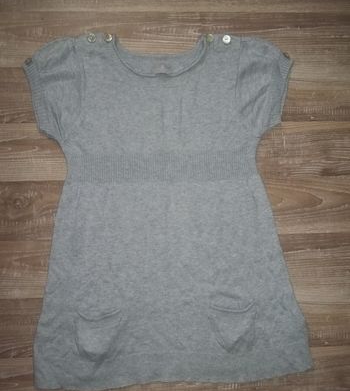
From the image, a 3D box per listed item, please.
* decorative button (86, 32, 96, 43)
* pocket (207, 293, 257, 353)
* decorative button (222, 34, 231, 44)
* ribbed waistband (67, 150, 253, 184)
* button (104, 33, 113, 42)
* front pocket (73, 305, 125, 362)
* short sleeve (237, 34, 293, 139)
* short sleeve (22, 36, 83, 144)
[{"bbox_3d":[-0.130,-0.244,0.671,0.013,0.004,0.013,0,87,-3],"label":"decorative button"},{"bbox_3d":[0.087,0.196,0.662,0.075,0.014,0.086,-4,87,-3],"label":"pocket"},{"bbox_3d":[0.082,-0.246,0.682,0.013,0.004,0.013,0,87,-3],"label":"decorative button"},{"bbox_3d":[-0.020,-0.045,0.673,0.296,0.018,0.047,-1,87,-3],"label":"ribbed waistband"},{"bbox_3d":[-0.104,-0.245,0.673,0.013,0.004,0.013,0,87,-3],"label":"button"},{"bbox_3d":[-0.116,0.209,0.651,0.074,0.014,0.082,-4,87,-3],"label":"front pocket"},{"bbox_3d":[0.143,-0.172,0.682,0.090,0.030,0.158,0,87,-3],"label":"short sleeve"},{"bbox_3d":[-0.189,-0.162,0.665,0.091,0.030,0.163,0,87,-3],"label":"short sleeve"}]

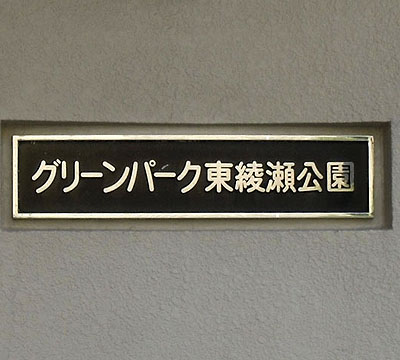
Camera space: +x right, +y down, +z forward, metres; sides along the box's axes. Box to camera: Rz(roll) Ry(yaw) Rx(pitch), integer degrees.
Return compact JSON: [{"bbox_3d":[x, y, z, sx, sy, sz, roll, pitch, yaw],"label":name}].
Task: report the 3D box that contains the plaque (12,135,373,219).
[{"bbox_3d":[-0.013,-0.006,1.825,0.750,0.172,0.024,0,0,-2],"label":"plaque"}]

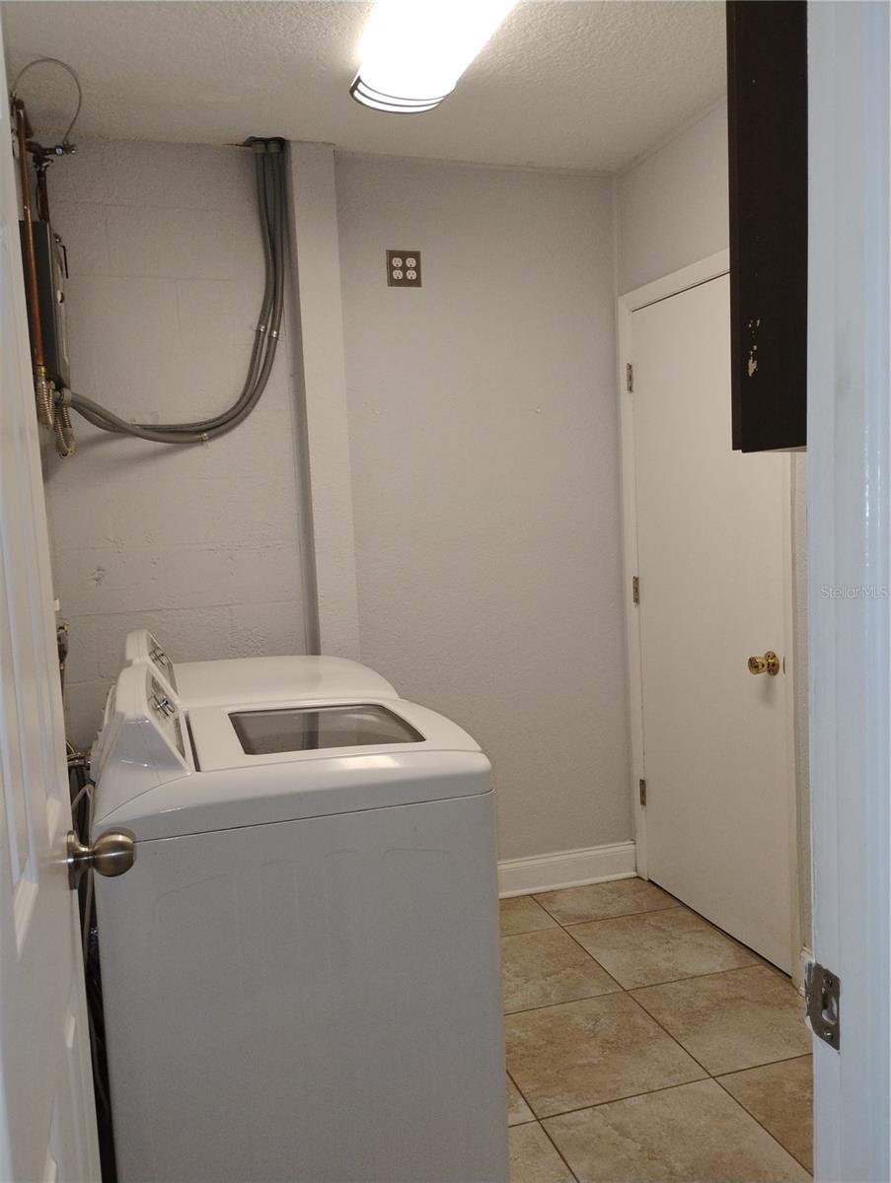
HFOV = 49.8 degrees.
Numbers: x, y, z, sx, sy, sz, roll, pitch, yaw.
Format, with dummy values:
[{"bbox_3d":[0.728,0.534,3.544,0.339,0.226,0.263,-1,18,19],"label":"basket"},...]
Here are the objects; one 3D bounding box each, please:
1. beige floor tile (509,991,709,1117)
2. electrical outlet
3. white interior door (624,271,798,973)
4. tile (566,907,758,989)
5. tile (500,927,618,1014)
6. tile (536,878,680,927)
[{"bbox_3d":[0.362,1.172,2.450,0.448,0.010,0.445,-4,5,-17],"label":"beige floor tile"},{"bbox_3d":[-0.136,-1.066,3.165,0.114,0.114,0.012,-4,5,-17],"label":"electrical outlet"},{"bbox_3d":[0.839,0.064,3.059,0.040,2.032,0.818,-4,5,-17],"label":"white interior door"},{"bbox_3d":[0.665,1.112,3.007,0.448,0.010,0.445,-4,5,-17],"label":"tile"},{"bbox_3d":[0.232,1.142,2.879,0.448,0.010,0.445,-4,5,-17],"label":"tile"},{"bbox_3d":[0.557,1.087,3.365,0.448,0.010,0.297,-4,5,-17],"label":"tile"}]

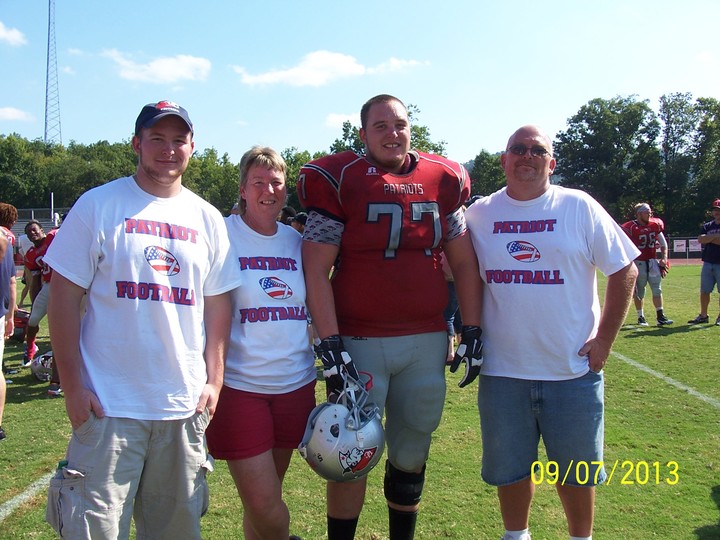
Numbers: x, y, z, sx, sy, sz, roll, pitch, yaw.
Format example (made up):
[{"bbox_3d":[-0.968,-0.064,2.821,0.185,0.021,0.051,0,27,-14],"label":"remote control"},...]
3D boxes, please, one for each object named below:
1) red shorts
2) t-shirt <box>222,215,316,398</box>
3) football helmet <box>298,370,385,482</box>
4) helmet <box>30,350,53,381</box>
[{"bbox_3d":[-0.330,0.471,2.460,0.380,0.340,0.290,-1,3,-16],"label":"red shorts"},{"bbox_3d":[-0.313,0.117,2.460,0.440,0.610,0.280,-1,3,-14],"label":"t-shirt"},{"bbox_3d":[-0.048,0.535,2.410,0.275,0.330,0.245,37,19,-3],"label":"football helmet"},{"bbox_3d":[-2.872,0.885,6.680,0.250,0.275,0.310,-2,4,-41],"label":"helmet"}]

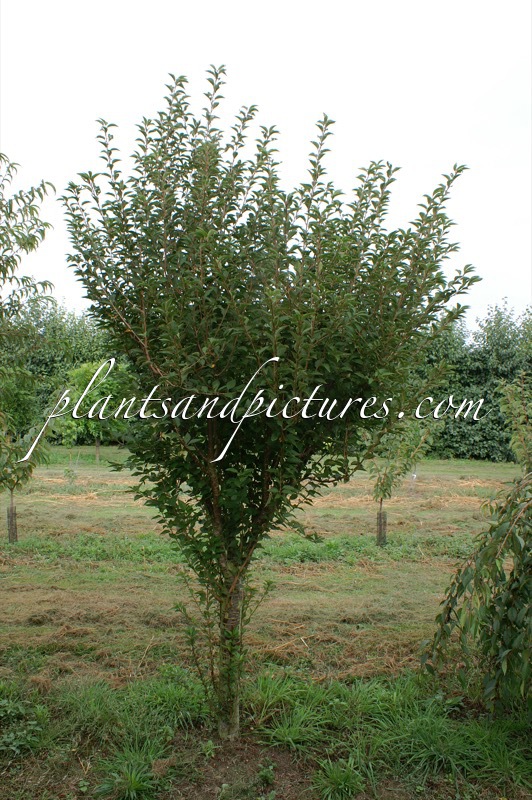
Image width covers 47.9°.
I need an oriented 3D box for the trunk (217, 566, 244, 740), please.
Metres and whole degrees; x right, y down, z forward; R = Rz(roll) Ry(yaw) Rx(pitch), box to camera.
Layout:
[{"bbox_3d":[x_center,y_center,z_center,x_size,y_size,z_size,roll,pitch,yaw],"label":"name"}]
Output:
[{"bbox_3d":[-0.188,1.338,3.170,0.135,0.910,0.130,0,-3,0],"label":"trunk"}]

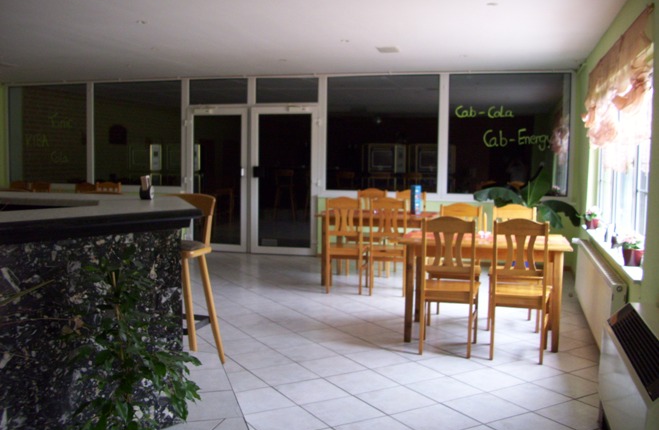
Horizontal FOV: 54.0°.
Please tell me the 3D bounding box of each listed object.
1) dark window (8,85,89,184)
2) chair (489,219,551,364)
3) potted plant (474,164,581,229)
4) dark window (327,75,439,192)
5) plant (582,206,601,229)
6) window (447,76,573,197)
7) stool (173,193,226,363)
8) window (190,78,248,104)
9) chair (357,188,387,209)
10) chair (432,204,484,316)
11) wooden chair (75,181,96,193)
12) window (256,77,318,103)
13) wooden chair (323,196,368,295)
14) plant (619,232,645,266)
[{"bbox_3d":[-4.352,-1.231,9.907,1.428,1.520,0.082,2,5,15],"label":"dark window"},{"bbox_3d":[1.285,0.477,4.351,0.439,0.959,0.500,2,5,16],"label":"chair"},{"bbox_3d":[2.030,0.117,6.732,1.020,1.290,0.920,2,5,15],"label":"potted plant"},{"bbox_3d":[0.690,-1.067,8.535,1.458,1.520,0.082,2,5,15],"label":"dark window"},{"bbox_3d":[2.337,0.018,5.731,0.155,0.195,0.155,2,5,15],"label":"plant"},{"bbox_3d":[2.239,-1.008,8.116,1.458,1.520,0.082,2,5,15],"label":"window"},{"bbox_3d":[-0.971,0.414,4.075,0.450,1.070,0.500,4,6,34],"label":"stool"},{"bbox_3d":[-1.548,-1.721,9.066,0.900,0.360,0.070,2,5,15],"label":"window"},{"bbox_3d":[0.469,0.213,7.571,0.428,0.959,0.500,2,5,16],"label":"chair"},{"bbox_3d":[1.040,0.395,5.276,0.420,0.955,0.500,2,5,13],"label":"chair"},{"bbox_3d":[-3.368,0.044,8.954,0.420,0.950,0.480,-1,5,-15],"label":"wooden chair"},{"bbox_3d":[-0.566,-1.688,8.794,0.900,0.360,0.070,2,5,15],"label":"window"},{"bbox_3d":[0.170,0.288,6.449,0.420,0.955,0.500,1,5,10],"label":"wooden chair"},{"bbox_3d":[1.843,0.198,3.916,0.175,0.205,0.175,2,5,15],"label":"plant"}]

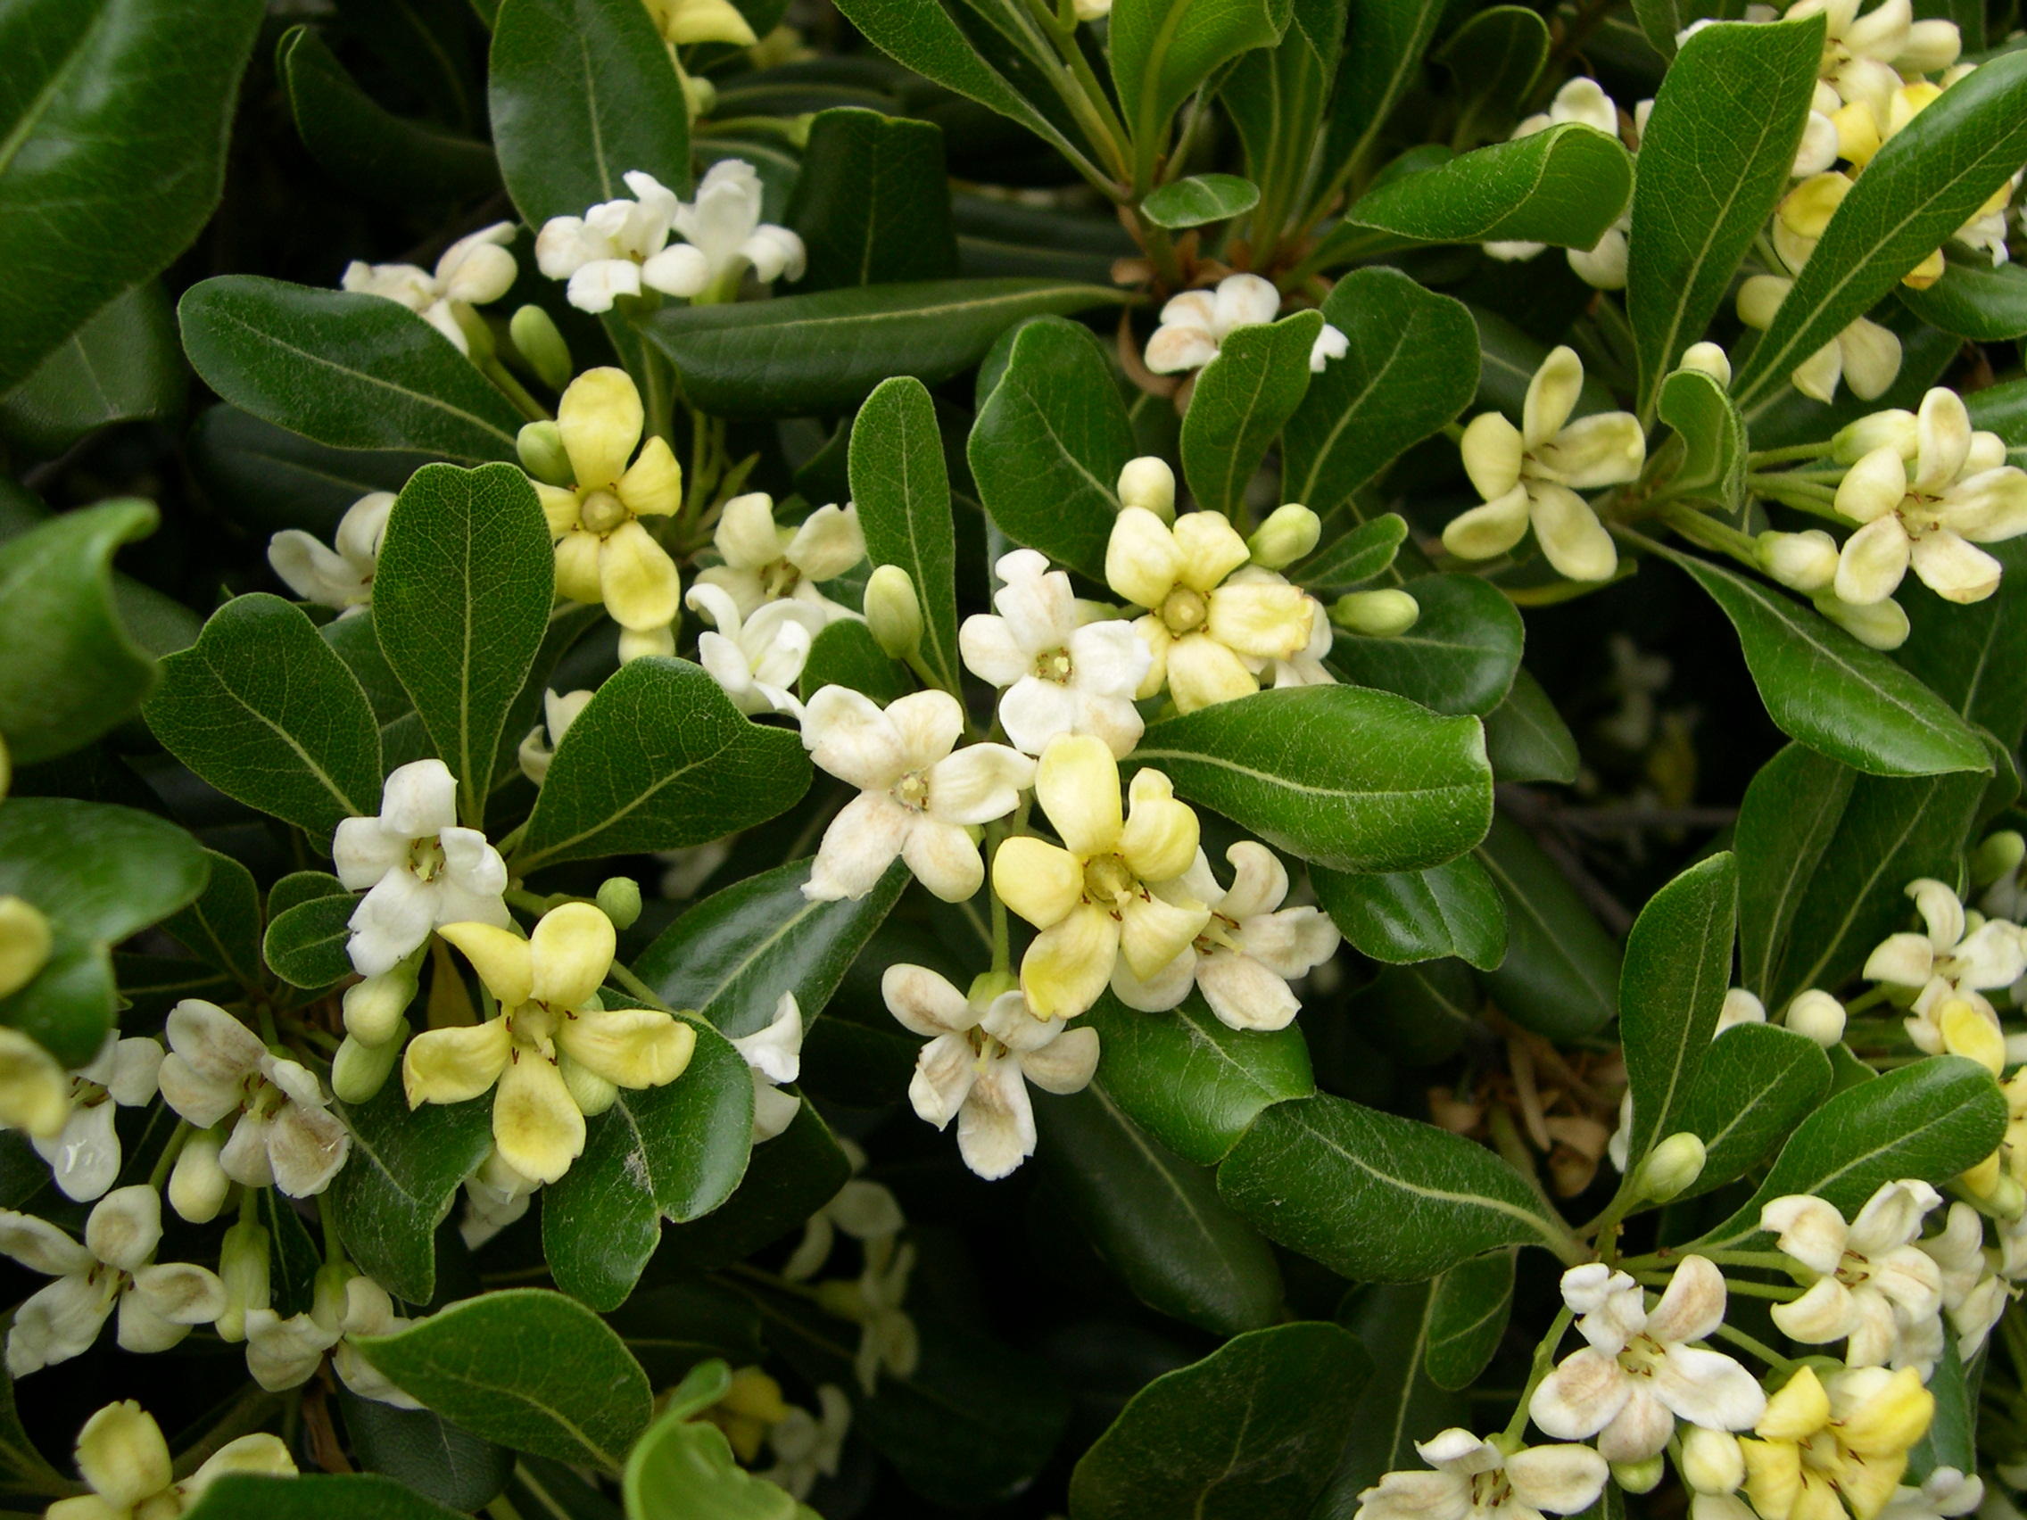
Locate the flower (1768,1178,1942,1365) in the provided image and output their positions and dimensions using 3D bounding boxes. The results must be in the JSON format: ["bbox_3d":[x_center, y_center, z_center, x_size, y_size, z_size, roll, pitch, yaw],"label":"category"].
[{"bbox_3d":[0.119,0.073,0.315,0.026,0.026,0.014,-7,4,-11],"label":"flower"}]

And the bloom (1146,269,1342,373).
[{"bbox_3d":[0.036,-0.067,0.350,0.030,0.015,0.021,0,66,0],"label":"bloom"}]

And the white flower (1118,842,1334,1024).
[{"bbox_3d":[0.025,0.021,0.265,0.028,0.023,0.016,0,18,-29],"label":"white flower"}]

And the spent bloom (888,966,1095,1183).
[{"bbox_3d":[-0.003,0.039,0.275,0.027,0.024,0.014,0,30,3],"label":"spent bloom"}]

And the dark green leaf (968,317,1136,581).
[{"bbox_3d":[0.006,-0.038,0.278,0.023,0.041,0.009,-35,12,-4],"label":"dark green leaf"}]

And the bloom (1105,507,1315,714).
[{"bbox_3d":[0.024,-0.018,0.275,0.026,0.026,0.015,0,5,-3],"label":"bloom"}]

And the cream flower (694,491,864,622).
[{"bbox_3d":[-0.032,-0.027,0.305,0.024,0.021,0.015,0,18,3],"label":"cream flower"}]

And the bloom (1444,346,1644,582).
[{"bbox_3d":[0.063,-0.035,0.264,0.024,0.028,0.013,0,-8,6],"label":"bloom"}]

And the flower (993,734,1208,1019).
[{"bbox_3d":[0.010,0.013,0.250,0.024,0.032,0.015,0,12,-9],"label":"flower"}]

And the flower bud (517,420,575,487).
[{"bbox_3d":[-0.068,-0.045,0.325,0.009,0.011,0.009,0,67,36],"label":"flower bud"}]

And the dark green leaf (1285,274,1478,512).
[{"bbox_3d":[0.052,-0.052,0.337,0.028,0.046,0.008,32,4,-3],"label":"dark green leaf"}]

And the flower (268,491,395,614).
[{"bbox_3d":[-0.094,-0.029,0.315,0.026,0.022,0.015,0,21,19],"label":"flower"}]

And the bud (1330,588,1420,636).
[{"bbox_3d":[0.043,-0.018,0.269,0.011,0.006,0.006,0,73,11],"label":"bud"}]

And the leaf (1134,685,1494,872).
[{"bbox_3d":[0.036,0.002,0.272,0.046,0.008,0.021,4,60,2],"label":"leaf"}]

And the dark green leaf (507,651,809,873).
[{"bbox_3d":[-0.044,0.001,0.276,0.044,0.025,0.009,-24,-19,18],"label":"dark green leaf"}]

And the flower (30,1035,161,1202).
[{"bbox_3d":[-0.119,0.045,0.285,0.021,0.021,0.013,0,18,-3],"label":"flower"}]

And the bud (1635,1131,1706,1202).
[{"bbox_3d":[0.085,0.053,0.287,0.007,0.011,0.007,46,27,0],"label":"bud"}]

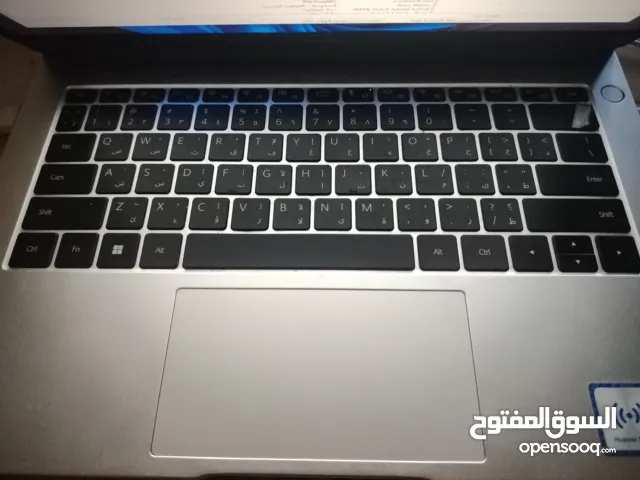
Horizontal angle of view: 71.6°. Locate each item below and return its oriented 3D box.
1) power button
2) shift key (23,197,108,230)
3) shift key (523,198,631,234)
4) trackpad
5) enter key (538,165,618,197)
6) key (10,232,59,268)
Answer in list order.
[{"bbox_3d":[0.152,-0.075,0.231,0.012,0.002,0.012,0,65,1],"label":"power button"},{"bbox_3d":[-0.118,-0.012,0.207,0.037,0.002,0.017,0,65,1],"label":"shift key"},{"bbox_3d":[0.116,-0.011,0.201,0.046,0.002,0.017,0,65,1],"label":"shift key"},{"bbox_3d":[0.000,0.051,0.176,0.122,0.002,0.065,0,65,1],"label":"trackpad"},{"bbox_3d":[0.120,-0.028,0.209,0.036,0.002,0.017,0,65,1],"label":"enter key"},{"bbox_3d":[-0.127,0.005,0.199,0.019,0.002,0.017,0,65,1],"label":"key"}]

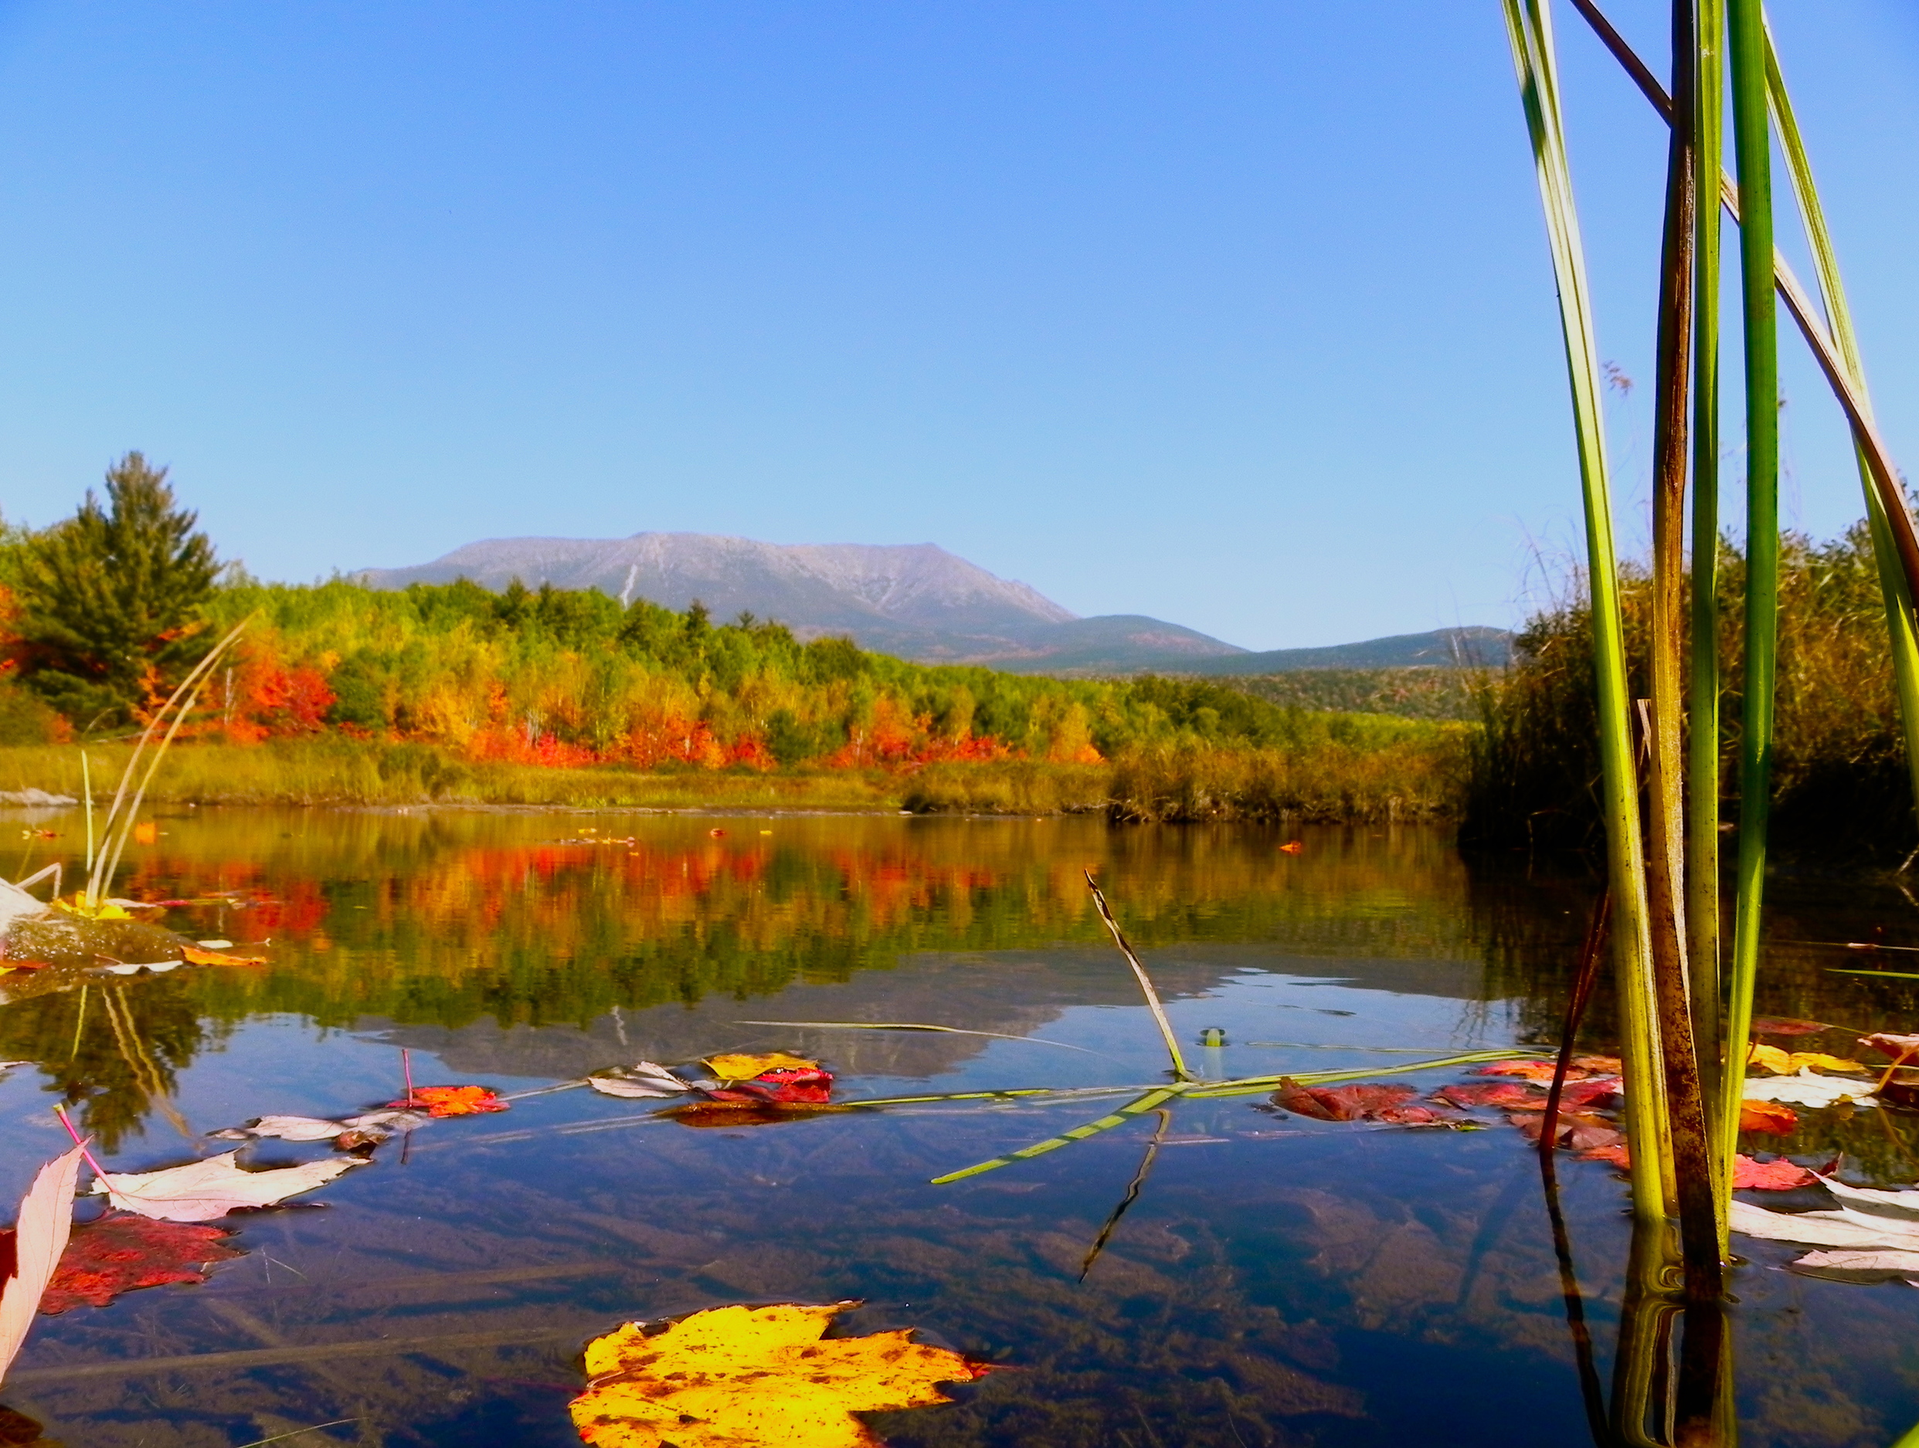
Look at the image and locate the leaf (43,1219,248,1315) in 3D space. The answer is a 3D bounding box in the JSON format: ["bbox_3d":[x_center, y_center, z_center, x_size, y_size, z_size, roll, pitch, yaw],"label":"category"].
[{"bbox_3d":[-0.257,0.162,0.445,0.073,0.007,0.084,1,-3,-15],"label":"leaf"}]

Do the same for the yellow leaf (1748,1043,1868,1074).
[{"bbox_3d":[0.467,0.182,0.803,0.073,0.014,0.067,0,-3,0],"label":"yellow leaf"}]

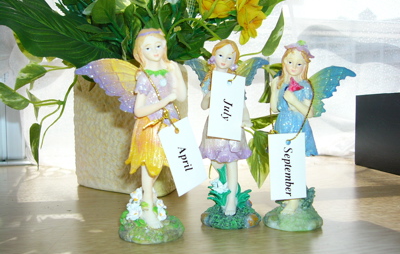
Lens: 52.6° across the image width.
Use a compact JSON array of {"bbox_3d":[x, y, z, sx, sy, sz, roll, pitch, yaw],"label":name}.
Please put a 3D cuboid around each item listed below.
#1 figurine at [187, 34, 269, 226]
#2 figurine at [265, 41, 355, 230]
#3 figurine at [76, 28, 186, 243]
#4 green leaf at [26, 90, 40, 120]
[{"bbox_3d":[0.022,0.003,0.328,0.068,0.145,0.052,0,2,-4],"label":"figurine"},{"bbox_3d":[0.080,0.003,0.322,0.065,0.145,0.054,1,3,27],"label":"figurine"},{"bbox_3d":[-0.042,0.004,0.293,0.065,0.145,0.054,-1,3,-30],"label":"figurine"},{"bbox_3d":[-0.187,-0.025,0.455,0.018,0.036,0.018,0,2,0],"label":"green leaf"}]

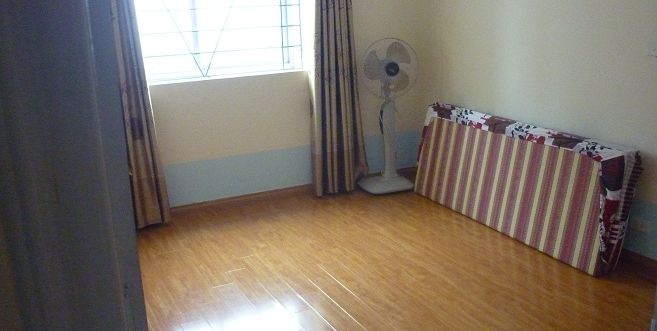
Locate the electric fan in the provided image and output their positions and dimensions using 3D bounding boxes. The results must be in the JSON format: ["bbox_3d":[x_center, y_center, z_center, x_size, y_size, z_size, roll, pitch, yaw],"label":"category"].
[{"bbox_3d":[0.485,-0.413,5.051,0.470,1.200,0.410,-8,16,-22],"label":"electric fan"}]

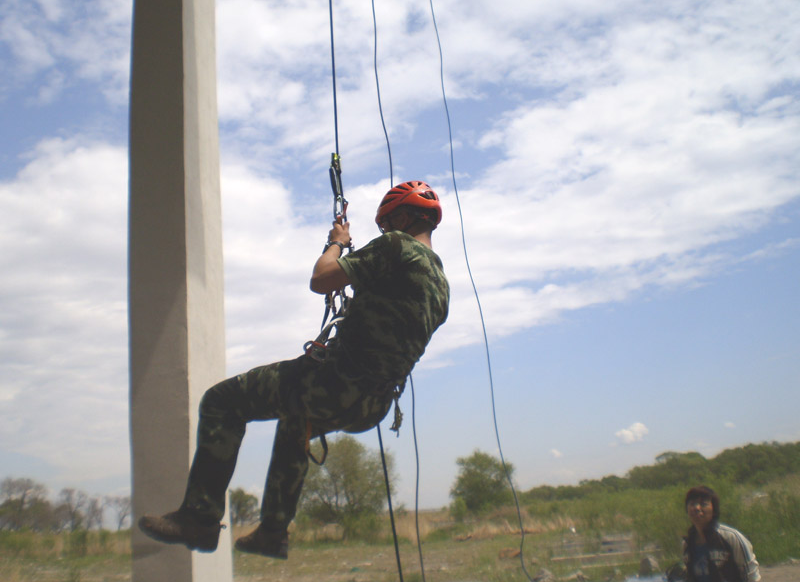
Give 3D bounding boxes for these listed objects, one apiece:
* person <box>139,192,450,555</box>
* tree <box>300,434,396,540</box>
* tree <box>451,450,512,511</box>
[{"bbox_3d":[-0.325,0.245,2.900,0.950,1.310,0.570,-11,-16,25],"label":"person"},{"bbox_3d":[-3.305,11.809,50.000,6.000,6.300,5.600,-4,-15,0],"label":"tree"},{"bbox_3d":[8.032,18.775,82.000,6.100,6.300,5.800,-4,-15,0],"label":"tree"}]

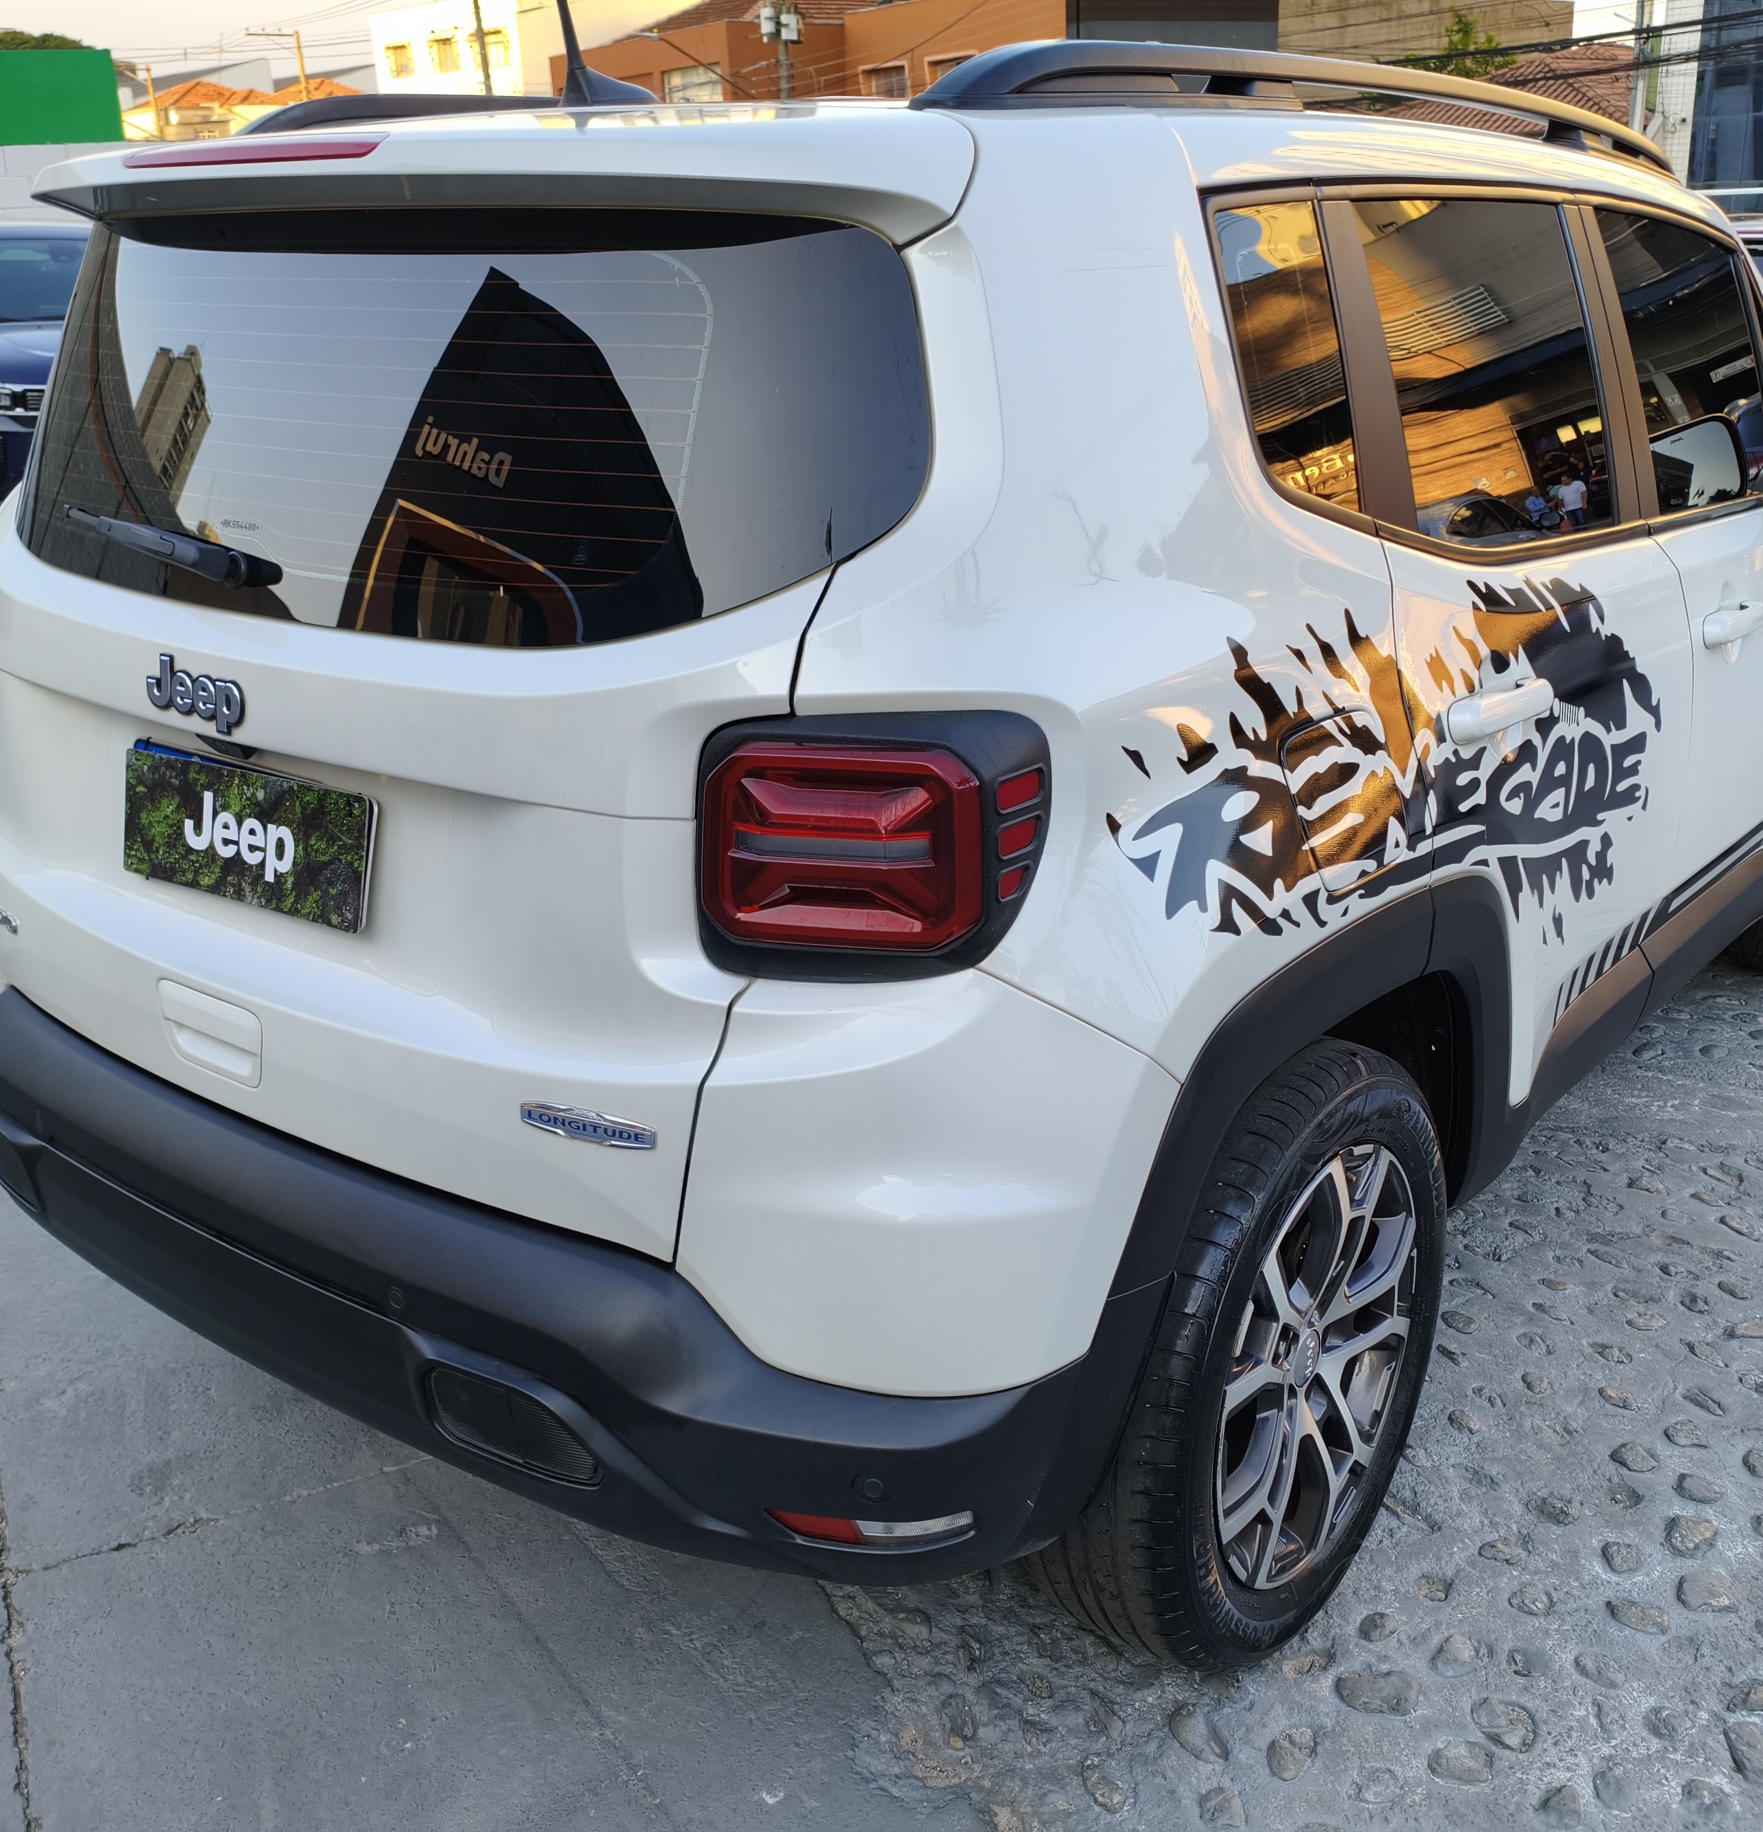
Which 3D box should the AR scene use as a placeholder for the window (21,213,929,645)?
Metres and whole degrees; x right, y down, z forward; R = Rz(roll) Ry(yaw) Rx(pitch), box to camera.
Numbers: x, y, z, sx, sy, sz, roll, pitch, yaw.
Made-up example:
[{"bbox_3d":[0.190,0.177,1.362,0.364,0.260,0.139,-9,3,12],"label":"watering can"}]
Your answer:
[{"bbox_3d":[-0.536,-0.500,1.854,1.370,0.420,0.110,13,-5,37],"label":"window"}]

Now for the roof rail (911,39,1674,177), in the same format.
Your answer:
[{"bbox_3d":[0.676,-1.003,2.310,0.065,0.100,2.060,13,23,37],"label":"roof rail"}]

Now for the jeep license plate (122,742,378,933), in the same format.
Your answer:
[{"bbox_3d":[-0.645,-0.080,1.837,0.415,0.134,0.020,13,12,37],"label":"jeep license plate"}]

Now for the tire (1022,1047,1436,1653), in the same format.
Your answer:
[{"bbox_3d":[0.405,0.475,2.068,0.230,0.690,0.690,13,23,37],"label":"tire"}]

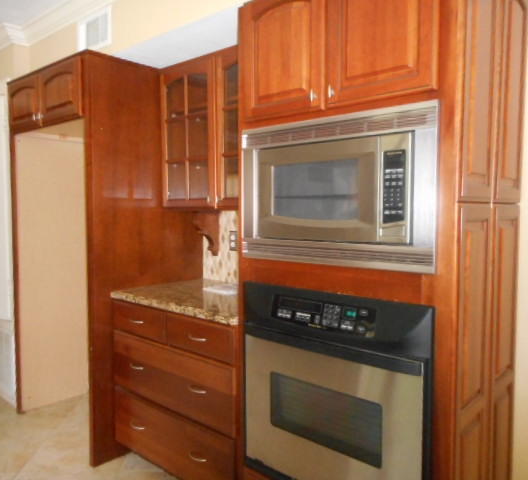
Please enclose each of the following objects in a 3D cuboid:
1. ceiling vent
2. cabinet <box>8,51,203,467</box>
[{"bbox_3d":[-0.935,-1.142,2.541,0.320,0.191,0.020,3,4,40],"label":"ceiling vent"},{"bbox_3d":[-1.005,0.083,2.990,0.946,2.162,0.784,3,4,40],"label":"cabinet"}]

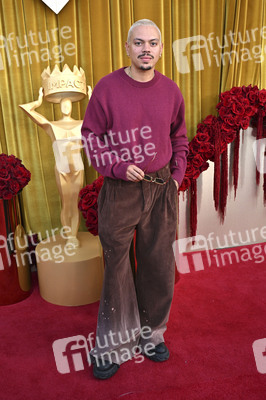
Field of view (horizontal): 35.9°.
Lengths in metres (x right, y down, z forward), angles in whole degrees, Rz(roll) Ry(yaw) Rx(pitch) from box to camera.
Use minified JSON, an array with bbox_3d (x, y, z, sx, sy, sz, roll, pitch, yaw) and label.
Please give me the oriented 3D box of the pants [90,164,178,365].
[{"bbox_3d":[-0.002,0.348,2.238,0.450,1.140,0.370,-3,20,-7],"label":"pants"}]

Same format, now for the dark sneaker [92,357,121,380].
[{"bbox_3d":[-0.124,0.877,2.376,0.130,0.115,0.300,4,20,13],"label":"dark sneaker"}]

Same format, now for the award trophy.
[{"bbox_3d":[-0.432,-0.098,2.871,0.590,1.620,0.510,-6,20,-12],"label":"award trophy"}]

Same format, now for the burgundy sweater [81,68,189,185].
[{"bbox_3d":[0.006,-0.356,1.950,0.520,0.570,0.360,-3,20,-5],"label":"burgundy sweater"}]

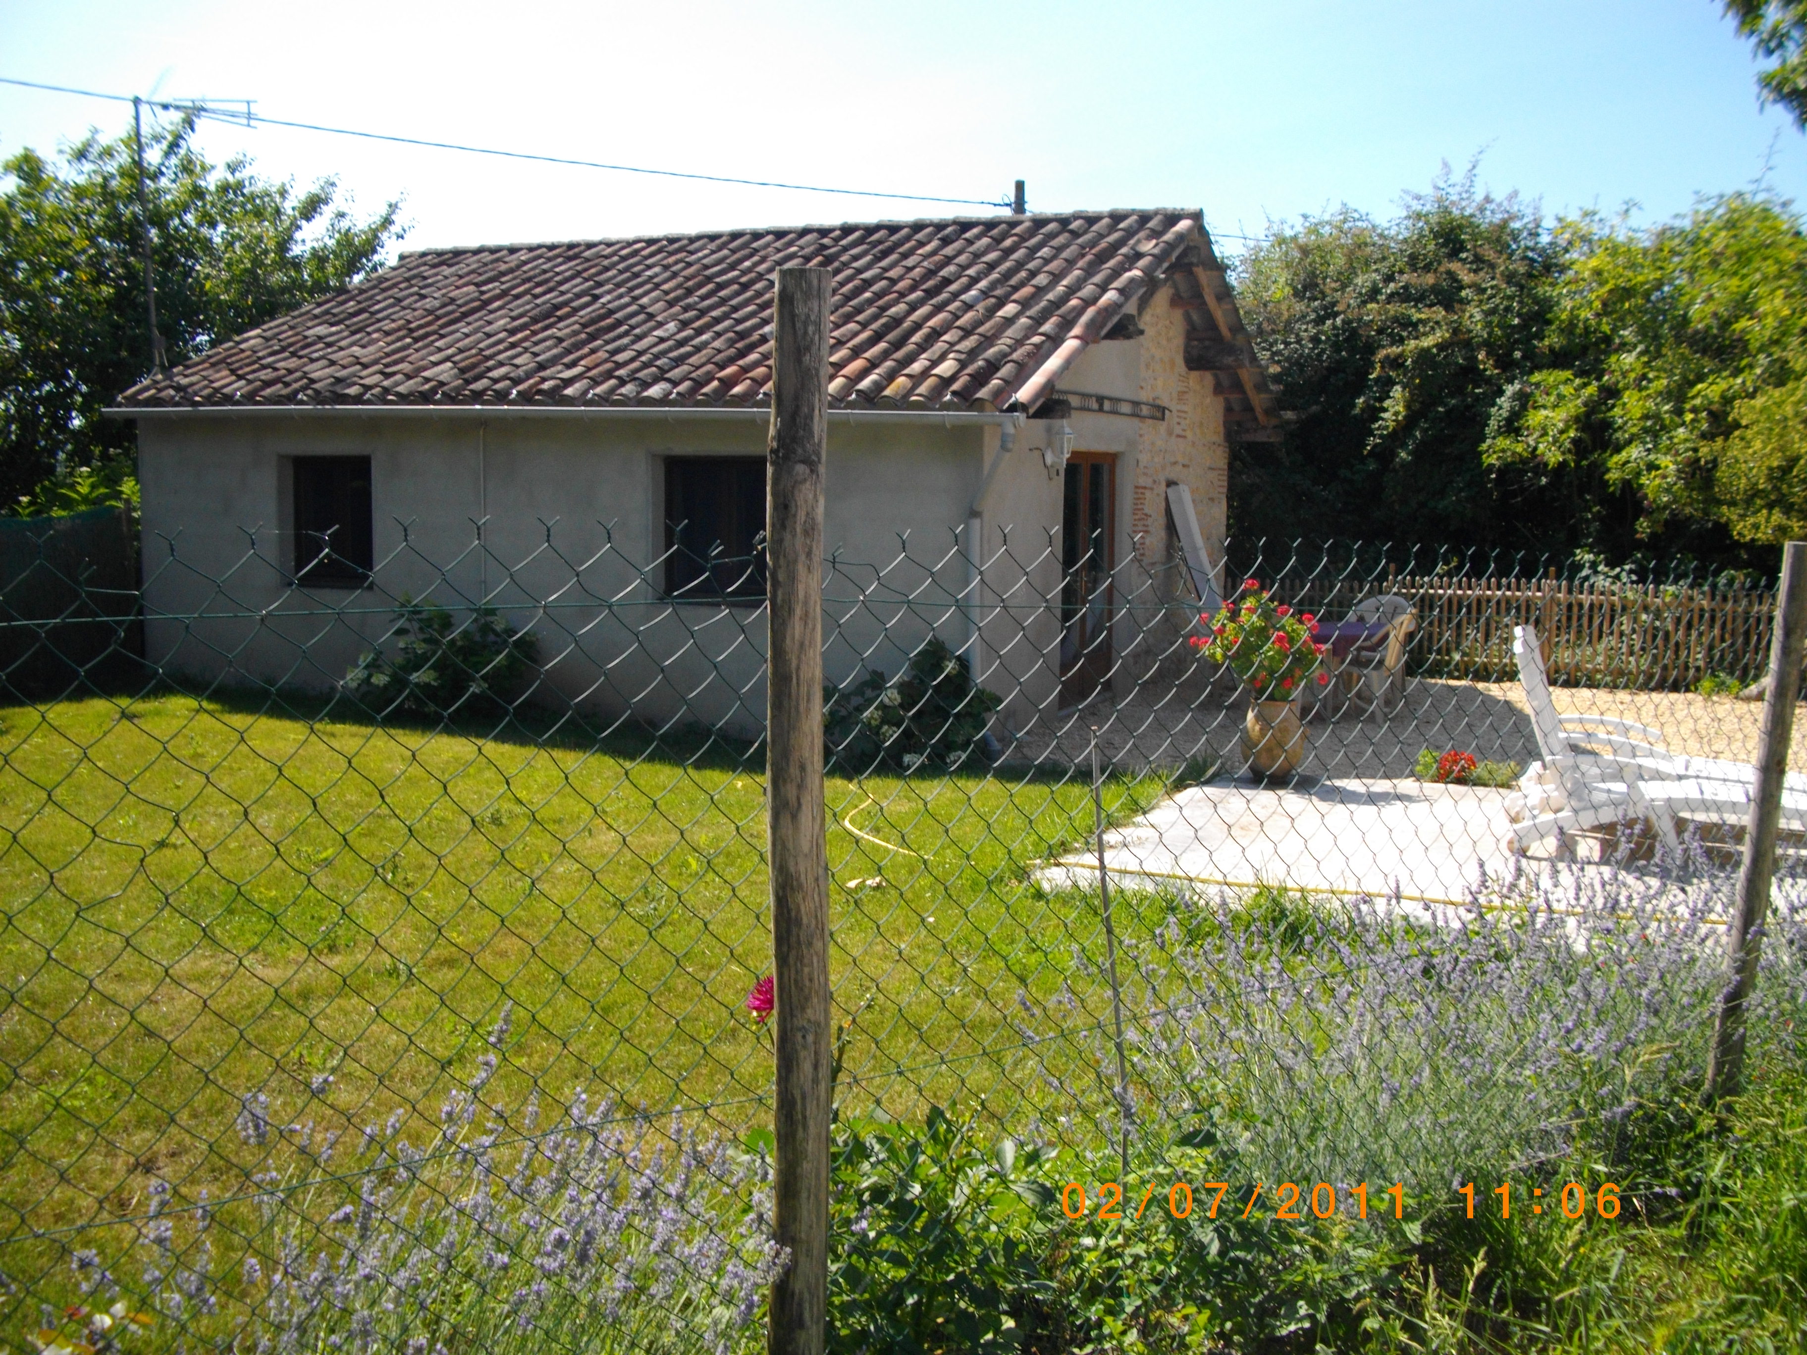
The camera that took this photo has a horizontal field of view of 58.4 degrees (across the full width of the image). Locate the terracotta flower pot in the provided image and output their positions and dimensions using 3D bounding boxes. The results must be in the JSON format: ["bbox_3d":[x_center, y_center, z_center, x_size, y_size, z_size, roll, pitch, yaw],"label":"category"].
[{"bbox_3d":[2.289,0.339,10.089,0.390,0.530,0.390,1,6,0],"label":"terracotta flower pot"}]

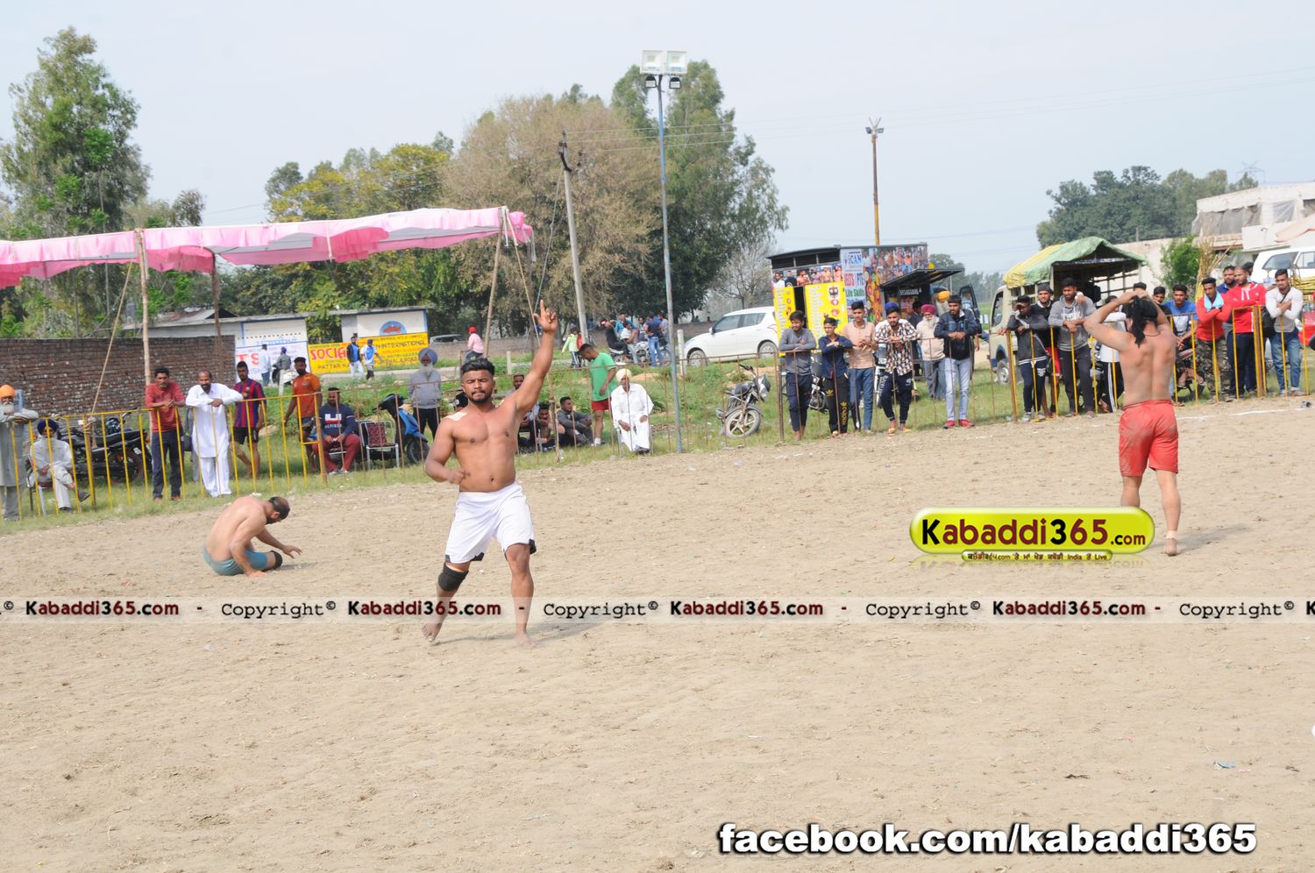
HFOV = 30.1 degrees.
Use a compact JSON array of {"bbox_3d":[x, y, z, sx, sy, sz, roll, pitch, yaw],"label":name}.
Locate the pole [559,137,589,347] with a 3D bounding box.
[{"bbox_3d":[-2.607,-6.010,79.000,0.850,7.600,0.400,-7,3,-17],"label":"pole"}]

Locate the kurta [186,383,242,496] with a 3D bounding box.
[{"bbox_3d":[-5.774,0.040,31.800,0.680,1.480,0.480,-5,3,-14],"label":"kurta"}]

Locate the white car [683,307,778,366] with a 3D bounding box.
[{"bbox_3d":[2.611,-3.043,73.500,3.850,1.520,1.700,-6,2,27],"label":"white car"}]

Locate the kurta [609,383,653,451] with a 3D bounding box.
[{"bbox_3d":[-0.342,-0.255,31.950,0.550,0.870,0.620,-5,3,-6],"label":"kurta"}]

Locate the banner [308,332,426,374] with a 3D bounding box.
[{"bbox_3d":[-11.338,-3.208,96.000,4.700,1.200,0.050,-5,3,-3],"label":"banner"}]

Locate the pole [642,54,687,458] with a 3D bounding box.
[{"bbox_3d":[0.174,-2.419,31.800,0.600,5.250,0.400,-3,3,0],"label":"pole"}]

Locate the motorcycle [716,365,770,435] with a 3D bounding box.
[{"bbox_3d":[1.154,-0.499,33.900,0.740,1.080,1.950,-6,3,-12],"label":"motorcycle"}]

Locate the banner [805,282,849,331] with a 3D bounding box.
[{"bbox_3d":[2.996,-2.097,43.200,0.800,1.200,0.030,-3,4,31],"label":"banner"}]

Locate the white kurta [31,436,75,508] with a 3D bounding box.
[{"bbox_3d":[-7.619,0.447,30.800,0.550,0.900,0.720,-6,3,-28],"label":"white kurta"}]

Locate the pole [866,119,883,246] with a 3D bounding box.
[{"bbox_3d":[8.152,-7.546,90.000,0.600,8.200,0.400,-3,3,0],"label":"pole"}]

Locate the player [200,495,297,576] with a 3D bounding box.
[{"bbox_3d":[-3.441,0.840,20.700,0.800,0.640,0.600,-6,3,-22],"label":"player"}]

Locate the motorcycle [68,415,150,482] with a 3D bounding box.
[{"bbox_3d":[-8.050,0.211,34.600,1.980,1.080,0.720,-4,3,15],"label":"motorcycle"}]

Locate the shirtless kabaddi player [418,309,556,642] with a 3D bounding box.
[{"bbox_3d":[-0.994,0.217,14.550,0.780,2.030,0.680,-5,3,-9],"label":"shirtless kabaddi player"}]

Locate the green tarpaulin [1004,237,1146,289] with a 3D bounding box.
[{"bbox_3d":[7.057,-2.918,41.200,1.600,0.820,2.350,-6,3,-11],"label":"green tarpaulin"}]

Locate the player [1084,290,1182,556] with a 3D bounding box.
[{"bbox_3d":[3.247,-0.095,16.700,0.660,1.800,0.600,-5,3,-9],"label":"player"}]

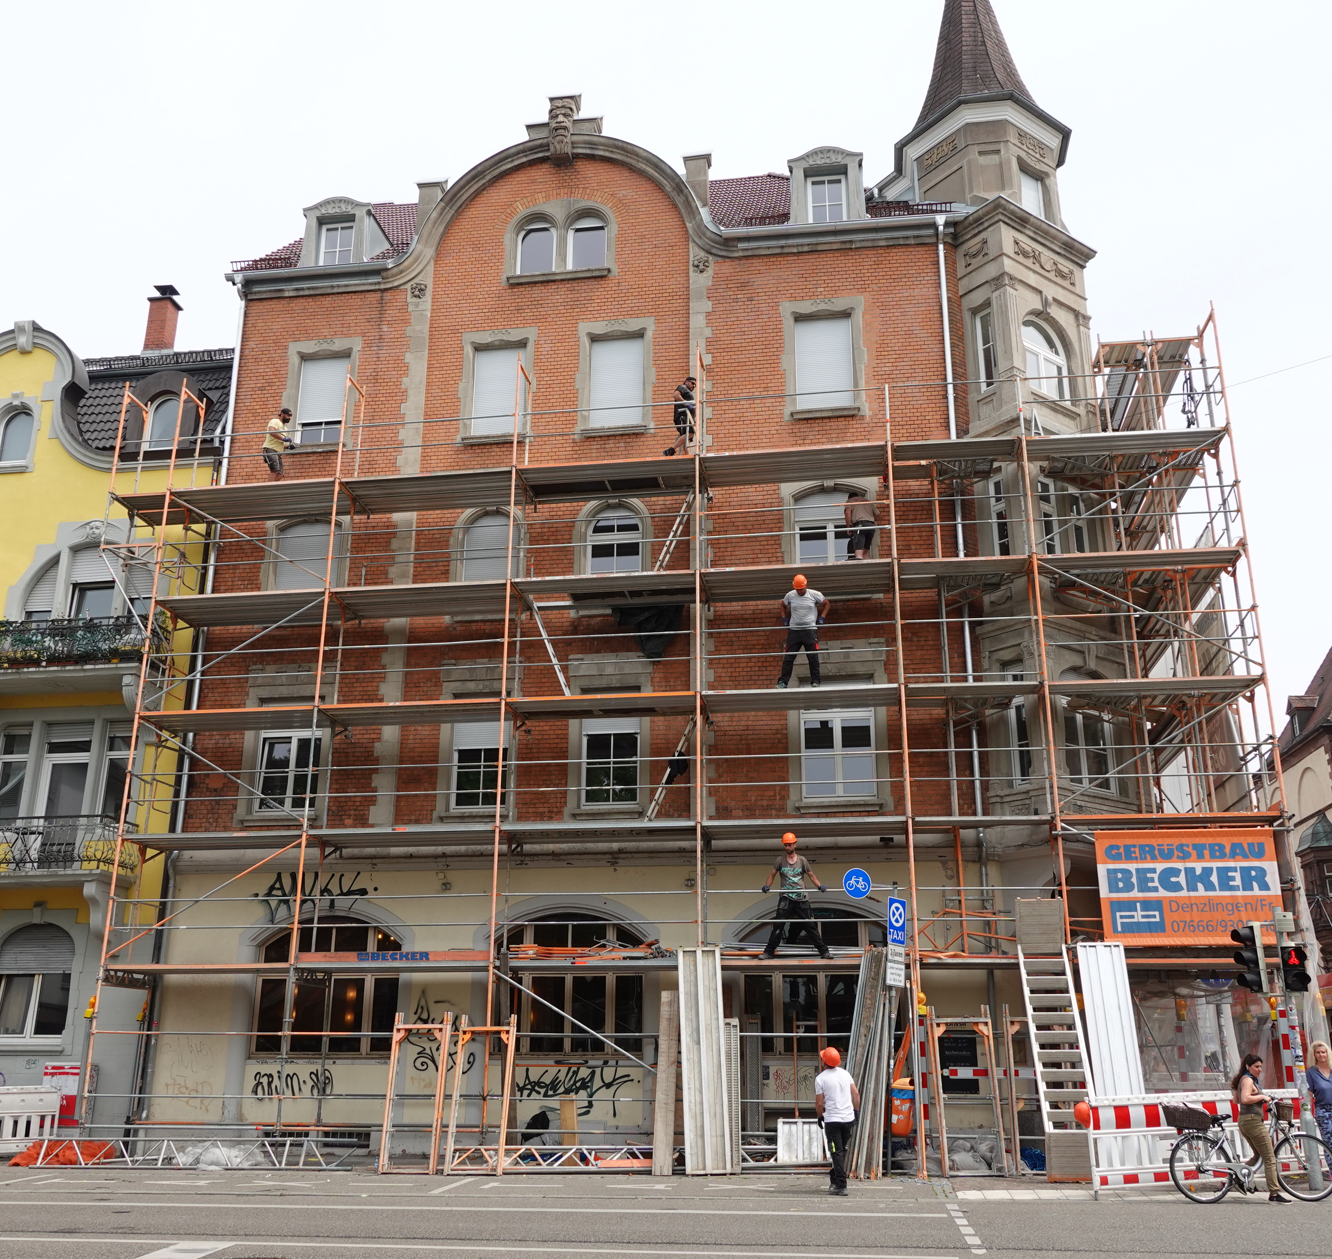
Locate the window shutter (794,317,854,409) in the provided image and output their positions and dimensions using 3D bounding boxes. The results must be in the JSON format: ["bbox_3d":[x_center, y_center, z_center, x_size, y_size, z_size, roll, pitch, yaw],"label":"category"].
[{"bbox_3d":[2.801,-4.738,22.342,1.020,1.800,0.120,-2,-19,8],"label":"window shutter"}]

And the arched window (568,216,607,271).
[{"bbox_3d":[-1.493,-7.334,23.909,0.750,1.150,0.180,-2,-19,8],"label":"arched window"}]

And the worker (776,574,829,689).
[{"bbox_3d":[2.127,0.064,19.626,0.780,1.880,0.450,-2,-19,7],"label":"worker"}]

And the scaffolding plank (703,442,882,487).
[{"bbox_3d":[2.121,-2.721,20.856,3.050,0.080,1.080,-2,-18,8],"label":"scaffolding plank"}]

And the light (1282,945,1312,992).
[{"bbox_3d":[8.027,4.322,16.060,0.280,0.590,0.250,-2,-18,8],"label":"light"}]

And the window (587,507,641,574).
[{"bbox_3d":[-0.881,-1.289,21.802,0.960,1.780,0.180,-2,-19,8],"label":"window"}]

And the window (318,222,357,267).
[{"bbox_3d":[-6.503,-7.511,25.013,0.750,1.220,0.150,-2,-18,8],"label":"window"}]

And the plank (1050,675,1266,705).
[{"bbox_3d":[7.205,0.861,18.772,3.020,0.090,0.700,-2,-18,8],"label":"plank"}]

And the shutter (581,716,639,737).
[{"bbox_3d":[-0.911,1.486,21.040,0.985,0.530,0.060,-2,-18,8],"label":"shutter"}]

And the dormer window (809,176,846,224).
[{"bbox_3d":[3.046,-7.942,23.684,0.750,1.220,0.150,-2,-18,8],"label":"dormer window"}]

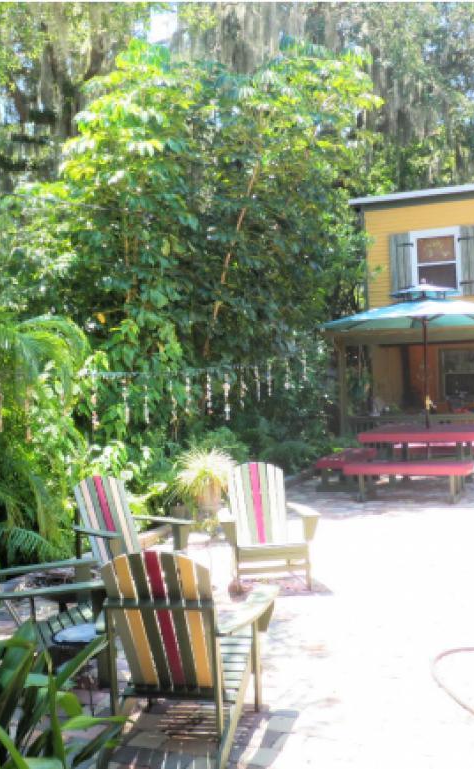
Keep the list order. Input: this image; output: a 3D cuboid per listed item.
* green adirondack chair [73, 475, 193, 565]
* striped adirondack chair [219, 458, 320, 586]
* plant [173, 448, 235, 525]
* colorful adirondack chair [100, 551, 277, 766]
[{"bbox_3d":[-0.827,1.133,6.156,0.839,0.894,0.751,-2,0,43],"label":"green adirondack chair"},{"bbox_3d":[0.214,1.086,6.480,0.751,0.894,0.839,-3,0,-6],"label":"striped adirondack chair"},{"bbox_3d":[-0.345,1.083,8.800,0.660,0.800,0.640,-2,0,0],"label":"plant"},{"bbox_3d":[-0.253,1.123,3.687,0.751,0.894,0.839,-2,0,14],"label":"colorful adirondack chair"}]

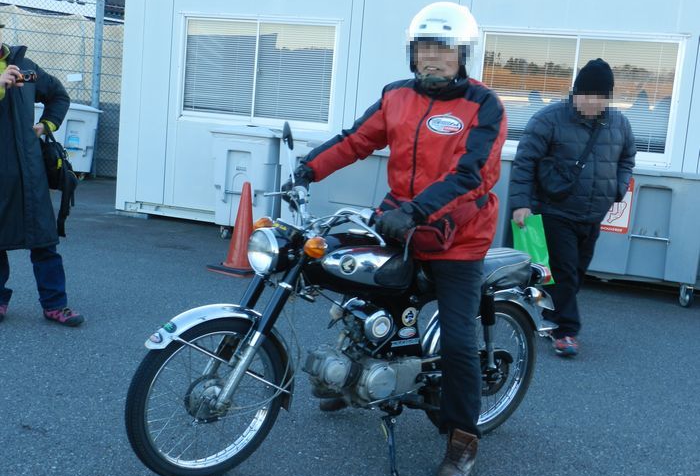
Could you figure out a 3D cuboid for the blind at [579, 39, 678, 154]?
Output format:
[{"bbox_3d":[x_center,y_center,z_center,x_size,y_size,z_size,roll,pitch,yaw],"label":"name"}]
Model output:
[{"bbox_3d":[2.231,-1.146,7.480,0.770,0.875,0.050,8,9,22],"label":"blind"}]

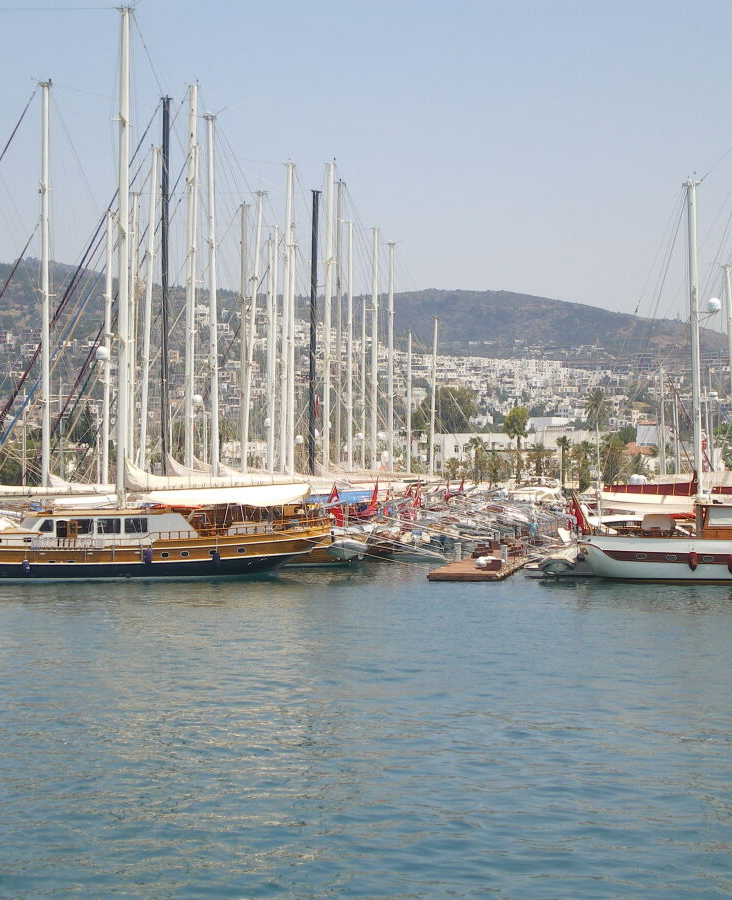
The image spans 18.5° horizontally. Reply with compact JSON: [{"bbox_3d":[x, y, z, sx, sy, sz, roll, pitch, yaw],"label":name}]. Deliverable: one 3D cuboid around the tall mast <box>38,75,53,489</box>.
[{"bbox_3d":[-19.634,-9.084,138.000,0.420,26.970,0.420,0,0,0],"label":"tall mast"}]

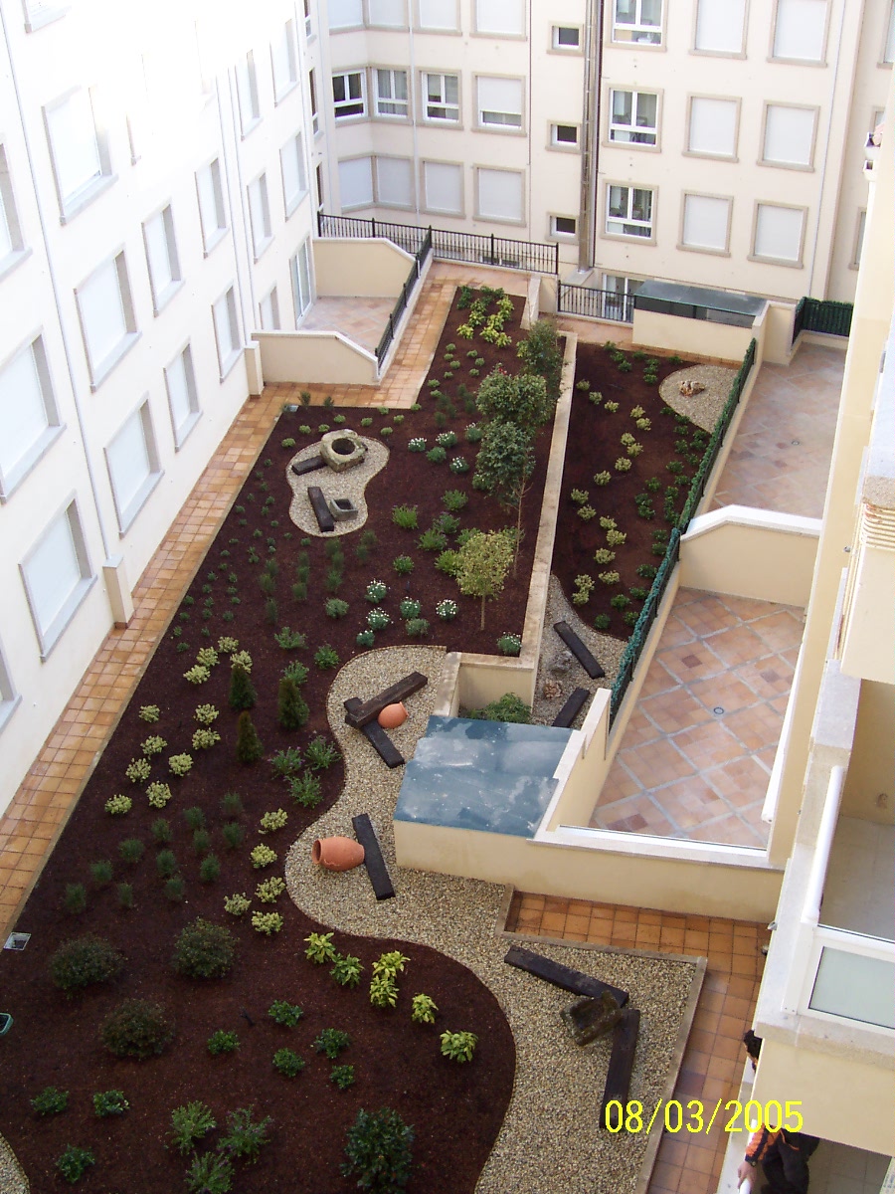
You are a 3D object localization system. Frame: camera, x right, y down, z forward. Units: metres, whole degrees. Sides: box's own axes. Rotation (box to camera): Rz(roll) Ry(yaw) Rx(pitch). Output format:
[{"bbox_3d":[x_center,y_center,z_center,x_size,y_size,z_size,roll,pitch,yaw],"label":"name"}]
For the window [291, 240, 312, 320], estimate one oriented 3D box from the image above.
[{"bbox_3d":[-4.024,-8.580,34.679,0.170,1.881,2.037,2,34,6],"label":"window"}]

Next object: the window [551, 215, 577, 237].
[{"bbox_3d":[3.716,-11.670,40.129,0.858,0.631,0.170,17,38,26],"label":"window"}]

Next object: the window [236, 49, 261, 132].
[{"bbox_3d":[-4.493,-11.253,28.530,0.160,1.568,1.408,3,35,7],"label":"window"}]

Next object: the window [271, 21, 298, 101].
[{"bbox_3d":[-4.008,-13.274,31.580,0.150,1.622,2.166,3,35,7],"label":"window"}]

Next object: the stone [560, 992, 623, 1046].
[{"bbox_3d":[1.756,5.117,15.478,0.660,0.260,0.390,-20,38,-24],"label":"stone"}]

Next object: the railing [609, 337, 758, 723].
[{"bbox_3d":[4.917,-2.060,25.051,0.200,0.748,14.400,10,35,17],"label":"railing"}]

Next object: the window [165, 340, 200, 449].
[{"bbox_3d":[-5.335,-4.040,25.512,0.160,1.616,1.440,3,35,7],"label":"window"}]

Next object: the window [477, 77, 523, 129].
[{"bbox_3d":[1.653,-15.111,38.994,1.504,1.513,0.170,17,38,26],"label":"window"}]

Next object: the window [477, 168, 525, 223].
[{"bbox_3d":[1.665,-12.823,40.767,1.552,1.552,0.150,15,38,23],"label":"window"}]

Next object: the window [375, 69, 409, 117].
[{"bbox_3d":[-1.751,-16.025,40.587,1.265,1.476,0.170,17,38,26],"label":"window"}]

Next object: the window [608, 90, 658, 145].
[{"bbox_3d":[5.404,-13.911,37.069,1.424,1.520,0.160,15,38,23],"label":"window"}]

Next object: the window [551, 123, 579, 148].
[{"bbox_3d":[3.576,-14.000,38.738,0.882,0.574,0.150,15,38,23],"label":"window"}]

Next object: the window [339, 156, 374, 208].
[{"bbox_3d":[-3.032,-13.616,41.819,1.312,1.536,0.160,-22,39,-27],"label":"window"}]

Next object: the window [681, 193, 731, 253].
[{"bbox_3d":[7.703,-11.136,37.878,1.416,1.618,0.170,17,38,26],"label":"window"}]

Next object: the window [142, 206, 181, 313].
[{"bbox_3d":[-5.406,-6.415,24.205,0.150,1.642,1.552,3,35,7],"label":"window"}]

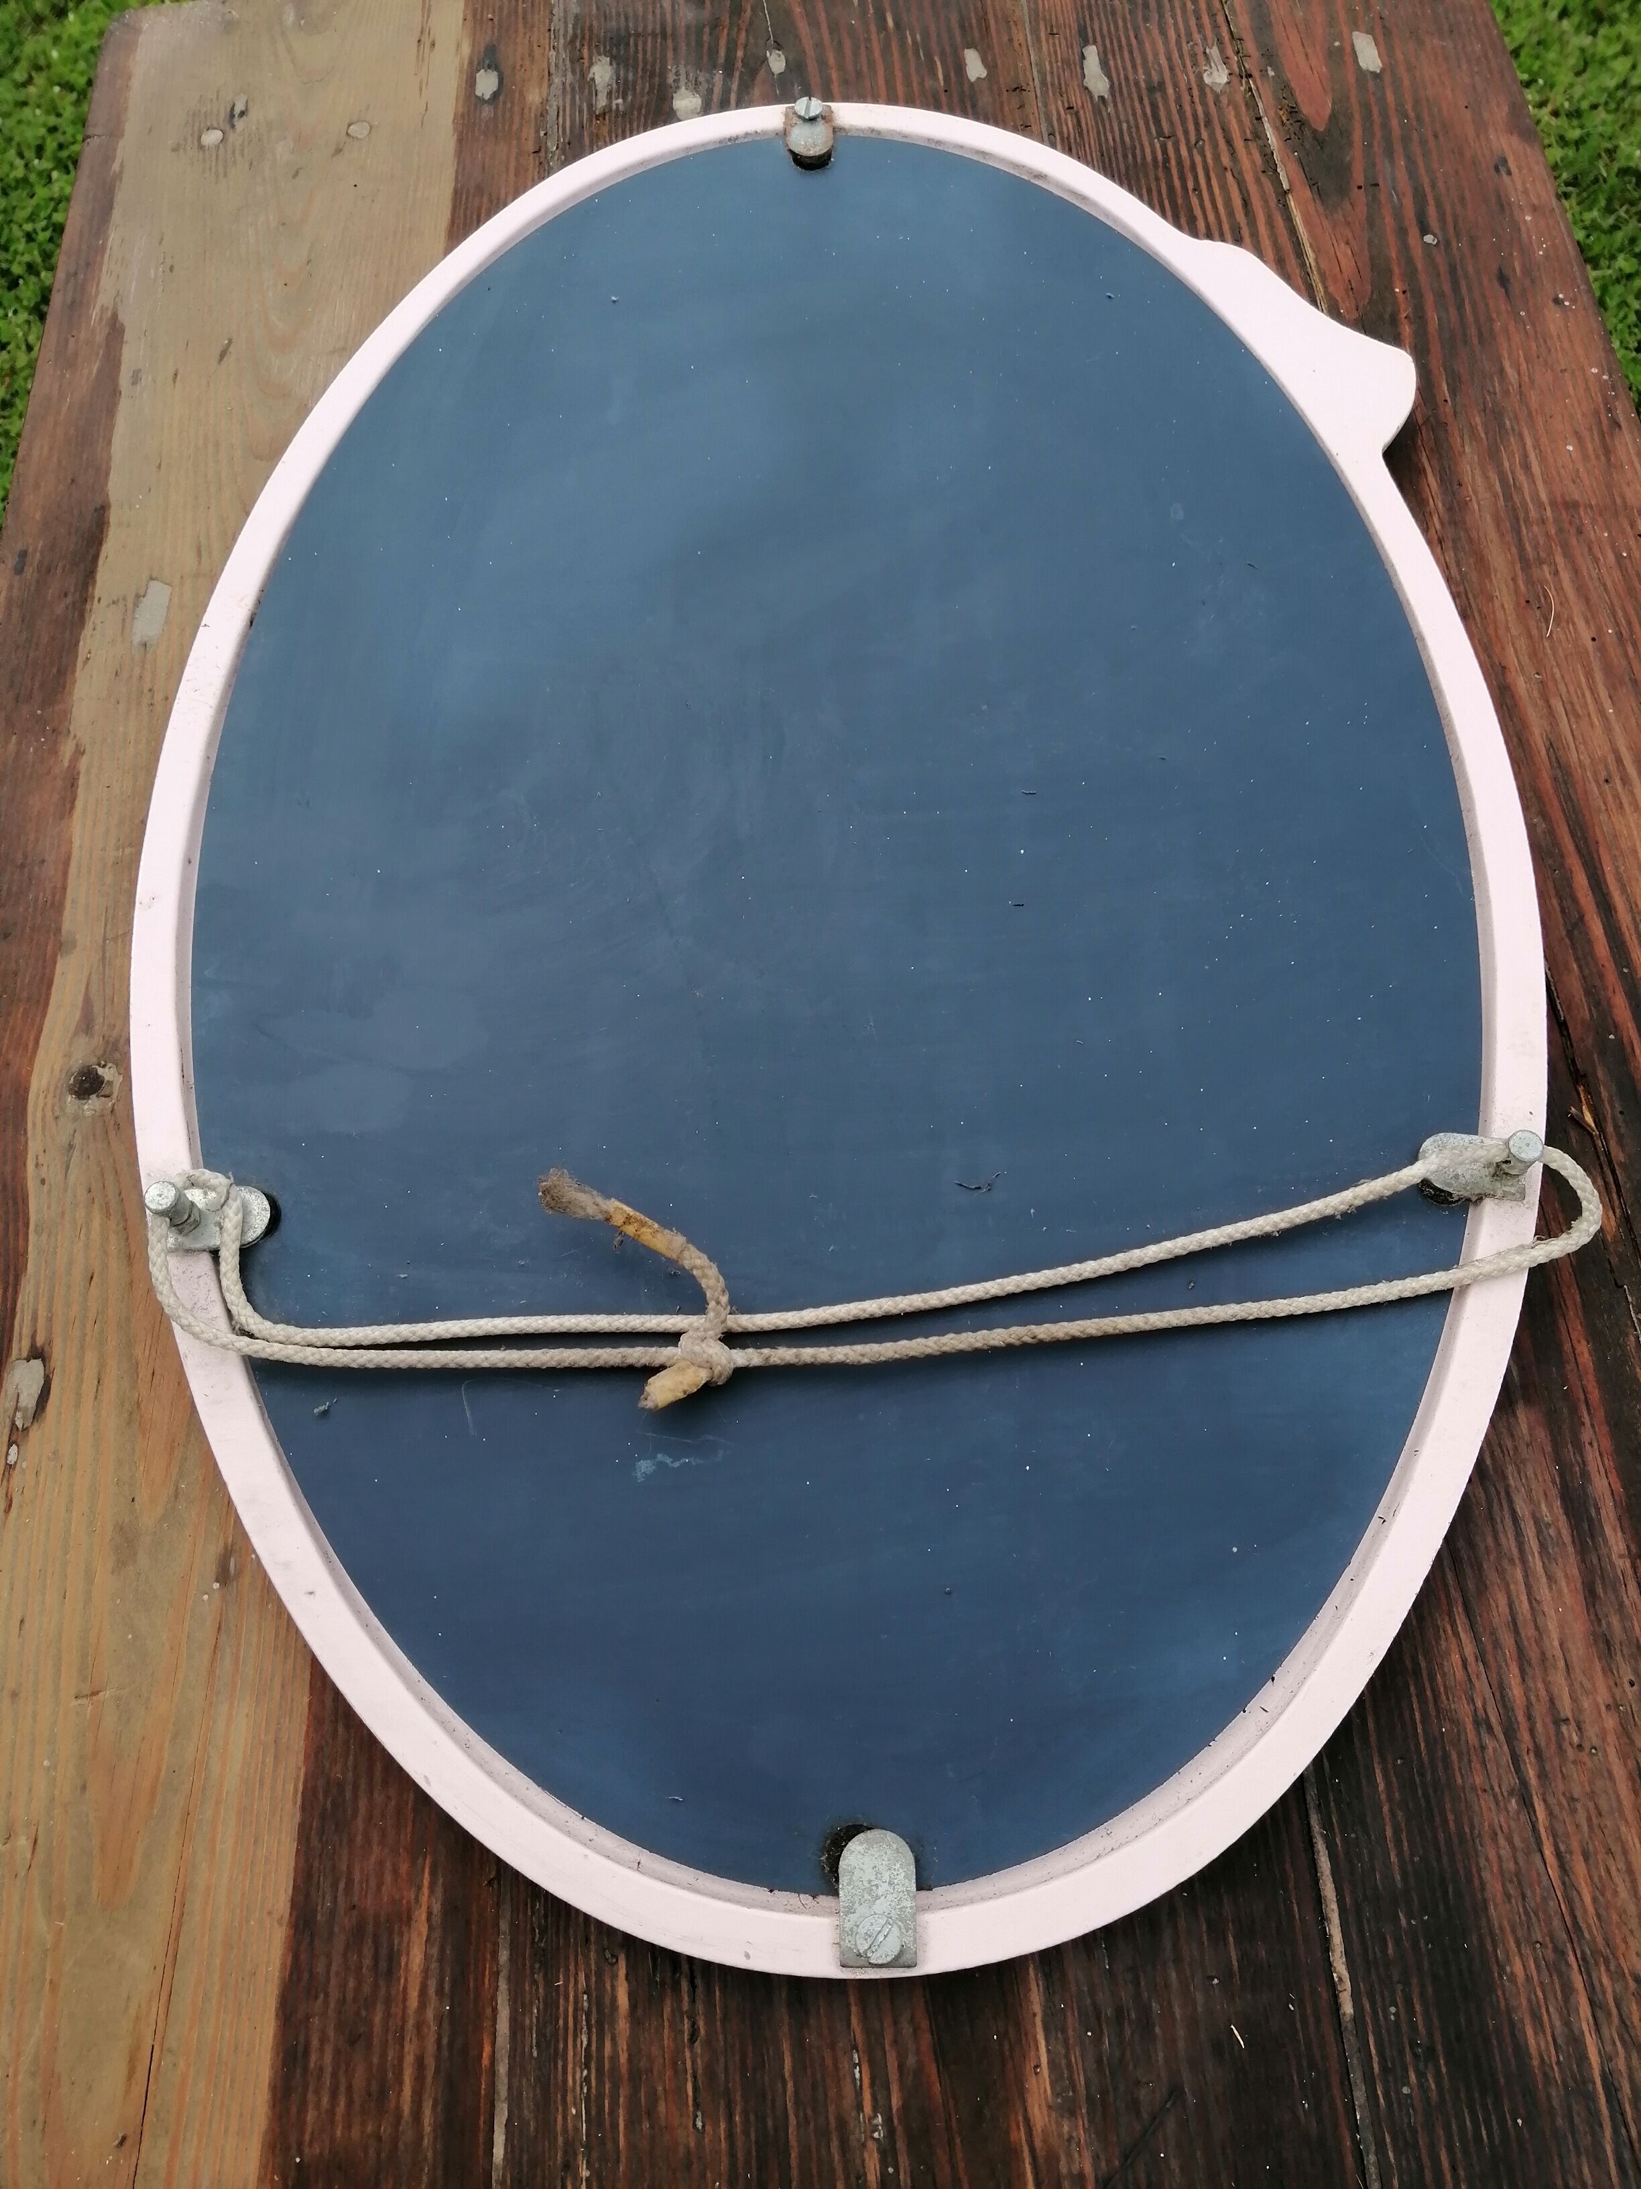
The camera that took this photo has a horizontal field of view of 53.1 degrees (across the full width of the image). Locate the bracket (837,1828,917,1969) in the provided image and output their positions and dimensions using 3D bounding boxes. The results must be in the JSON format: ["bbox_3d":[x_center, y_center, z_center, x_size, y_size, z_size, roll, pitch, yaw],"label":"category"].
[{"bbox_3d":[0.016,0.217,0.444,0.021,0.006,0.033,-3,66,0],"label":"bracket"}]

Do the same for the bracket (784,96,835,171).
[{"bbox_3d":[-0.005,-0.432,0.733,0.022,0.010,0.032,-3,66,0],"label":"bracket"}]

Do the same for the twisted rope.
[{"bbox_3d":[0.016,0.057,0.510,0.458,0.024,0.080,-1,66,1],"label":"twisted rope"}]

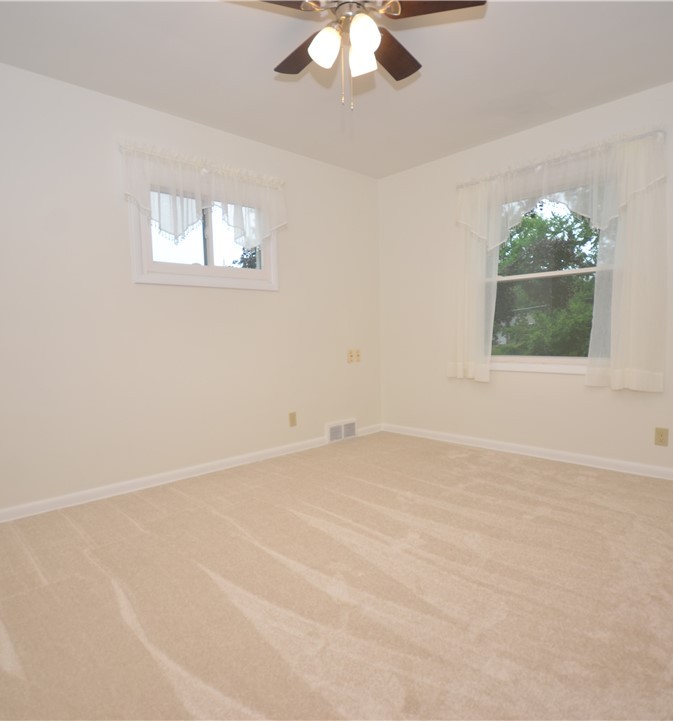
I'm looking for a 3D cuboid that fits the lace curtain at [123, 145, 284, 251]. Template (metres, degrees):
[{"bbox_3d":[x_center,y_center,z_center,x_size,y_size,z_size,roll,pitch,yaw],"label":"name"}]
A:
[{"bbox_3d":[-0.835,-1.052,3.128,1.220,0.570,0.090,-5,5,-43],"label":"lace curtain"}]

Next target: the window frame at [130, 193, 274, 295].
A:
[{"bbox_3d":[-0.877,-0.865,3.171,1.090,0.710,0.080,-5,5,-43],"label":"window frame"}]

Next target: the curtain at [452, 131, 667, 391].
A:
[{"bbox_3d":[1.471,-0.601,3.234,0.110,1.570,1.480,-5,5,-43],"label":"curtain"}]

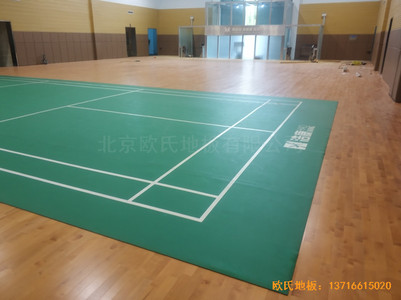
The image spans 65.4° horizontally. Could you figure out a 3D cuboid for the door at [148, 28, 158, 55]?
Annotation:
[{"bbox_3d":[-4.255,-9.928,28.748,0.120,2.320,1.400,9,22,24],"label":"door"}]

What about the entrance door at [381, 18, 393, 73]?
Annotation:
[{"bbox_3d":[8.342,-4.632,14.038,0.120,2.370,1.250,9,22,24],"label":"entrance door"}]

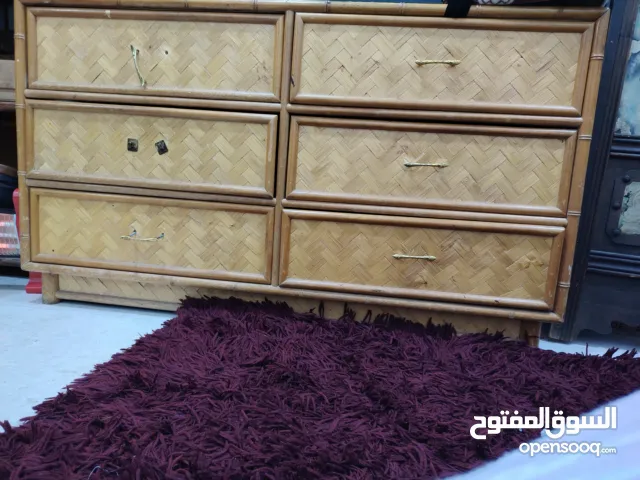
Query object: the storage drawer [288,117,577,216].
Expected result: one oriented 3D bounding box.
[{"bbox_3d":[0.272,-0.203,1.243,0.660,0.197,0.400,5,8,6],"label":"storage drawer"}]

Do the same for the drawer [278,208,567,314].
[{"bbox_3d":[0.256,0.021,1.263,0.660,0.197,0.400,5,8,6],"label":"drawer"}]

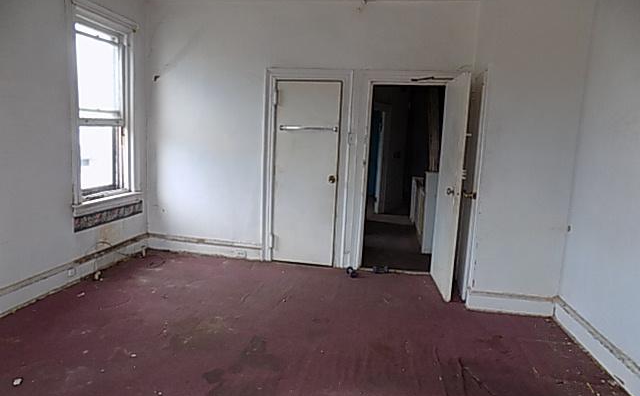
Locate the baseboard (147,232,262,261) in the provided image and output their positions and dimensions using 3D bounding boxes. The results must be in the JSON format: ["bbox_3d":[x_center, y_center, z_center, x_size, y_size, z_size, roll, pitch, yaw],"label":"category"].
[{"bbox_3d":[-1.377,0.590,5.029,1.420,0.177,0.028,4,8,8],"label":"baseboard"}]

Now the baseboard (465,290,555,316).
[{"bbox_3d":[1.656,0.918,3.710,0.731,0.168,0.028,4,8,8],"label":"baseboard"}]

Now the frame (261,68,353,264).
[{"bbox_3d":[-0.159,-0.318,4.758,0.937,2.161,0.120,4,8,8],"label":"frame"}]

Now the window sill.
[{"bbox_3d":[-2.203,0.051,4.418,0.120,0.108,1.108,4,8,8],"label":"window sill"}]

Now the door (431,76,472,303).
[{"bbox_3d":[1.252,-0.115,4.167,0.042,2.023,0.736,3,8,4],"label":"door"}]

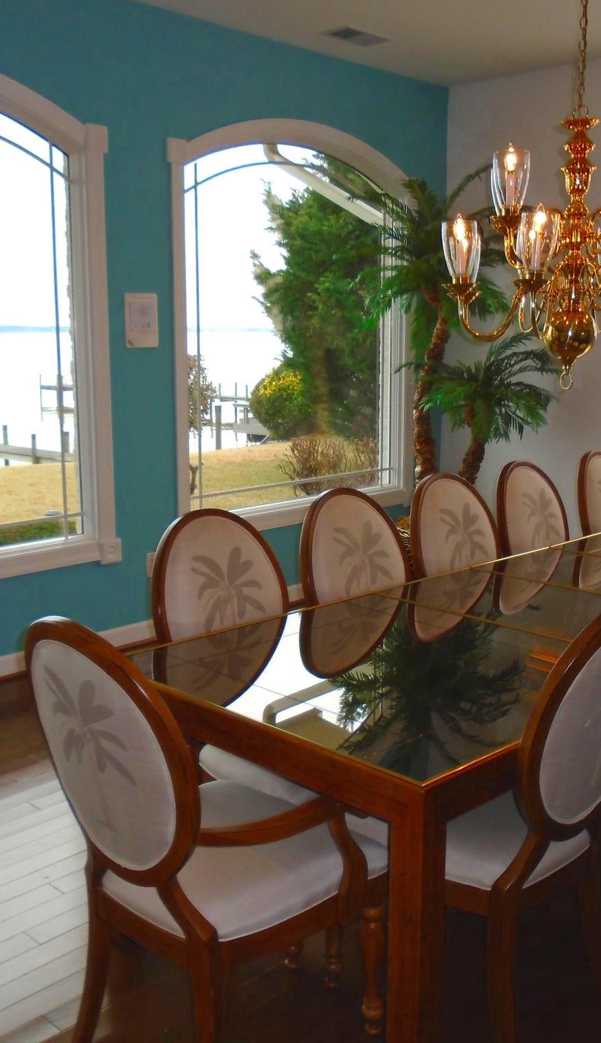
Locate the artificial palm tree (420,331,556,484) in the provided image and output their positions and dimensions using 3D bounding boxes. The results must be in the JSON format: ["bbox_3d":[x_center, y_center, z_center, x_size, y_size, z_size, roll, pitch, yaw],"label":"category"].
[{"bbox_3d":[1.076,-0.348,6.266,0.820,1.570,0.820,10,14,43],"label":"artificial palm tree"}]

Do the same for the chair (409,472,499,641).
[{"bbox_3d":[0.700,0.392,3.556,0.651,1.055,0.510,10,14,43],"label":"chair"}]

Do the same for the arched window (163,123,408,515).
[{"bbox_3d":[0.045,-1.069,5.822,0.080,2.225,1.940,10,14,43],"label":"arched window"}]

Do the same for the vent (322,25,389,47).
[{"bbox_3d":[0.287,-2.503,5.418,0.190,0.020,0.360,10,14,43],"label":"vent"}]

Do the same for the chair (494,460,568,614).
[{"bbox_3d":[1.053,0.328,3.912,0.651,1.055,0.510,10,14,42],"label":"chair"}]

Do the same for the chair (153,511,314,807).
[{"bbox_3d":[-0.045,0.518,2.851,0.660,1.050,0.510,10,14,43],"label":"chair"}]

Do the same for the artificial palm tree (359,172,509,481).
[{"bbox_3d":[0.840,-0.782,6.164,0.900,2.450,0.900,0,10,0],"label":"artificial palm tree"}]

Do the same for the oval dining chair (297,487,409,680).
[{"bbox_3d":[0.354,0.449,3.250,0.660,1.050,0.510,10,14,43],"label":"oval dining chair"}]

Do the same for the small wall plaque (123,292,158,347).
[{"bbox_3d":[-0.752,-0.959,4.995,0.025,0.253,0.192,10,14,43],"label":"small wall plaque"}]

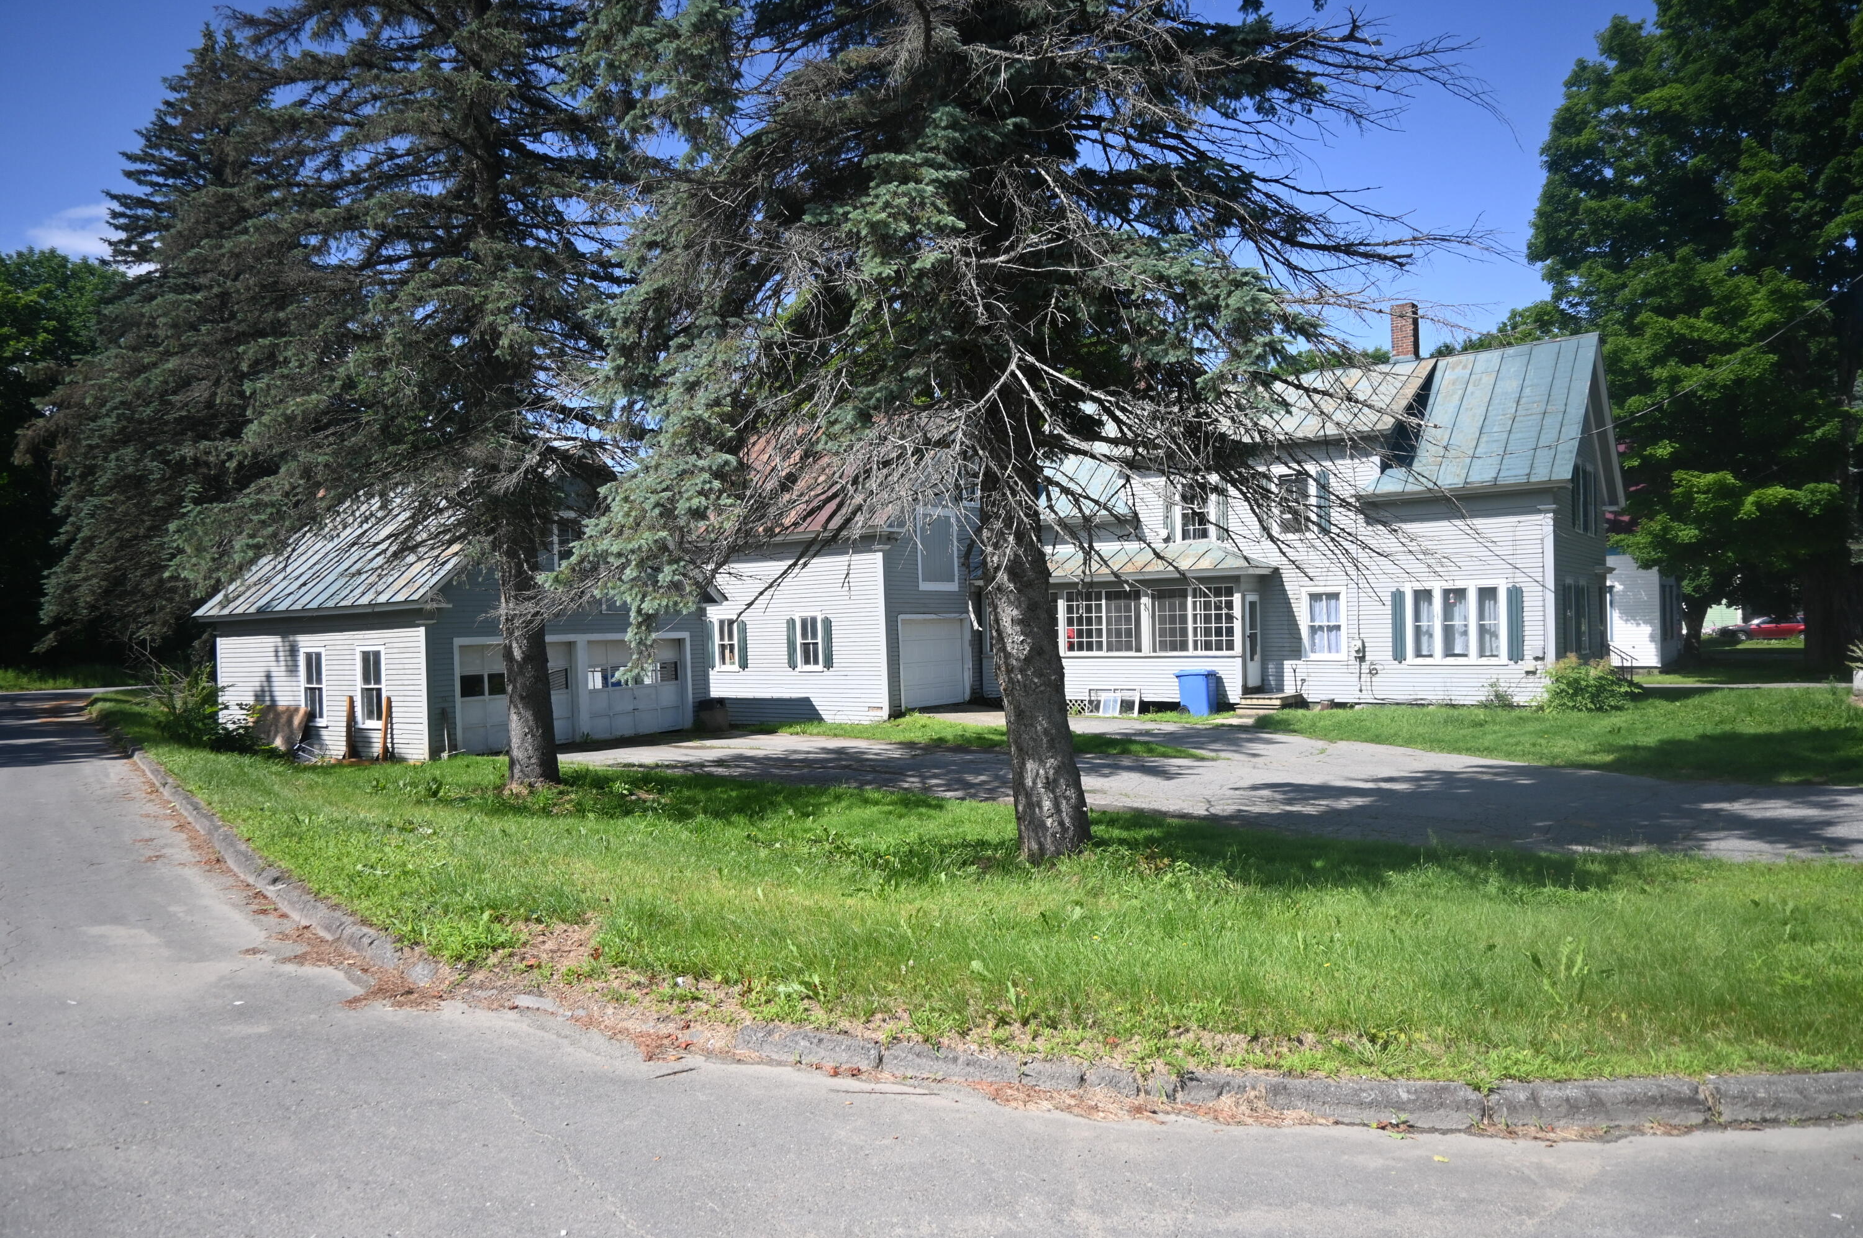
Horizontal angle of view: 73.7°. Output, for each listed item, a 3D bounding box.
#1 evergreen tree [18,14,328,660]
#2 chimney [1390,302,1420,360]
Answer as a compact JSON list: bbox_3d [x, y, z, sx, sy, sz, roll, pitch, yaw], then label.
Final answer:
[{"bbox_3d":[-20.500,-6.700,34.500,9.000,19.300,9.000,-2,0,0],"label":"evergreen tree"},{"bbox_3d":[11.490,-6.960,30.100,0.490,1.370,0.490,-2,0,38],"label":"chimney"}]

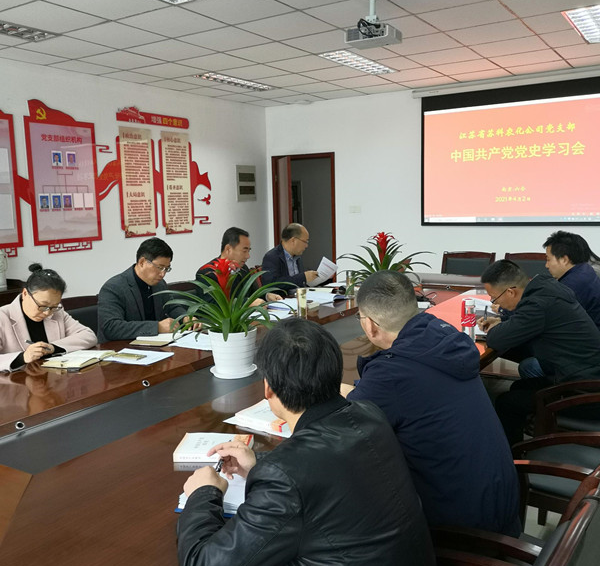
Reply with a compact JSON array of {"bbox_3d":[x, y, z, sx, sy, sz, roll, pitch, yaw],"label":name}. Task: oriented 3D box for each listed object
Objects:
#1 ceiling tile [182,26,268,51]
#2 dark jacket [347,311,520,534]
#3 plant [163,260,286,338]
[{"bbox_3d":[-0.603,-1.982,5.067,0.600,0.020,0.600,3,9,32],"label":"ceiling tile"},{"bbox_3d":[0.379,0.428,1.993,0.610,0.680,0.530,4,10,38],"label":"dark jacket"},{"bbox_3d":[-0.319,0.072,2.763,0.590,0.330,0.590,-2,8,0],"label":"plant"}]

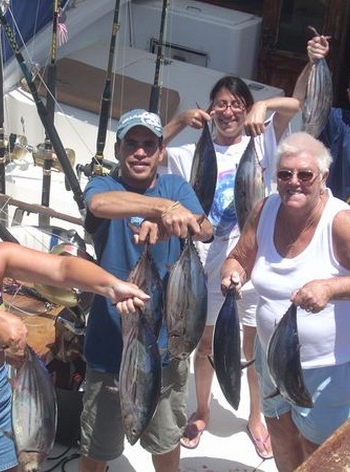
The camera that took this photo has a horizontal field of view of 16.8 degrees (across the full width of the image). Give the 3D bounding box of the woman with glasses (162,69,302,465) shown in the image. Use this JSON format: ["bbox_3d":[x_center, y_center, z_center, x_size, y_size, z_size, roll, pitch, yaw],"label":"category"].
[{"bbox_3d":[0.216,0.158,4.772,0.560,1.660,0.460,1,26,2],"label":"woman with glasses"}]

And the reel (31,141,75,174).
[{"bbox_3d":[-0.543,-0.351,5.281,0.185,0.125,0.130,5,27,11],"label":"reel"}]

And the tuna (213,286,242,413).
[{"bbox_3d":[0.199,0.375,3.966,0.100,0.506,0.125,-2,26,4],"label":"tuna"}]

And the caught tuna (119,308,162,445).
[{"bbox_3d":[-0.114,0.448,3.779,0.135,0.532,0.100,12,28,22],"label":"caught tuna"}]

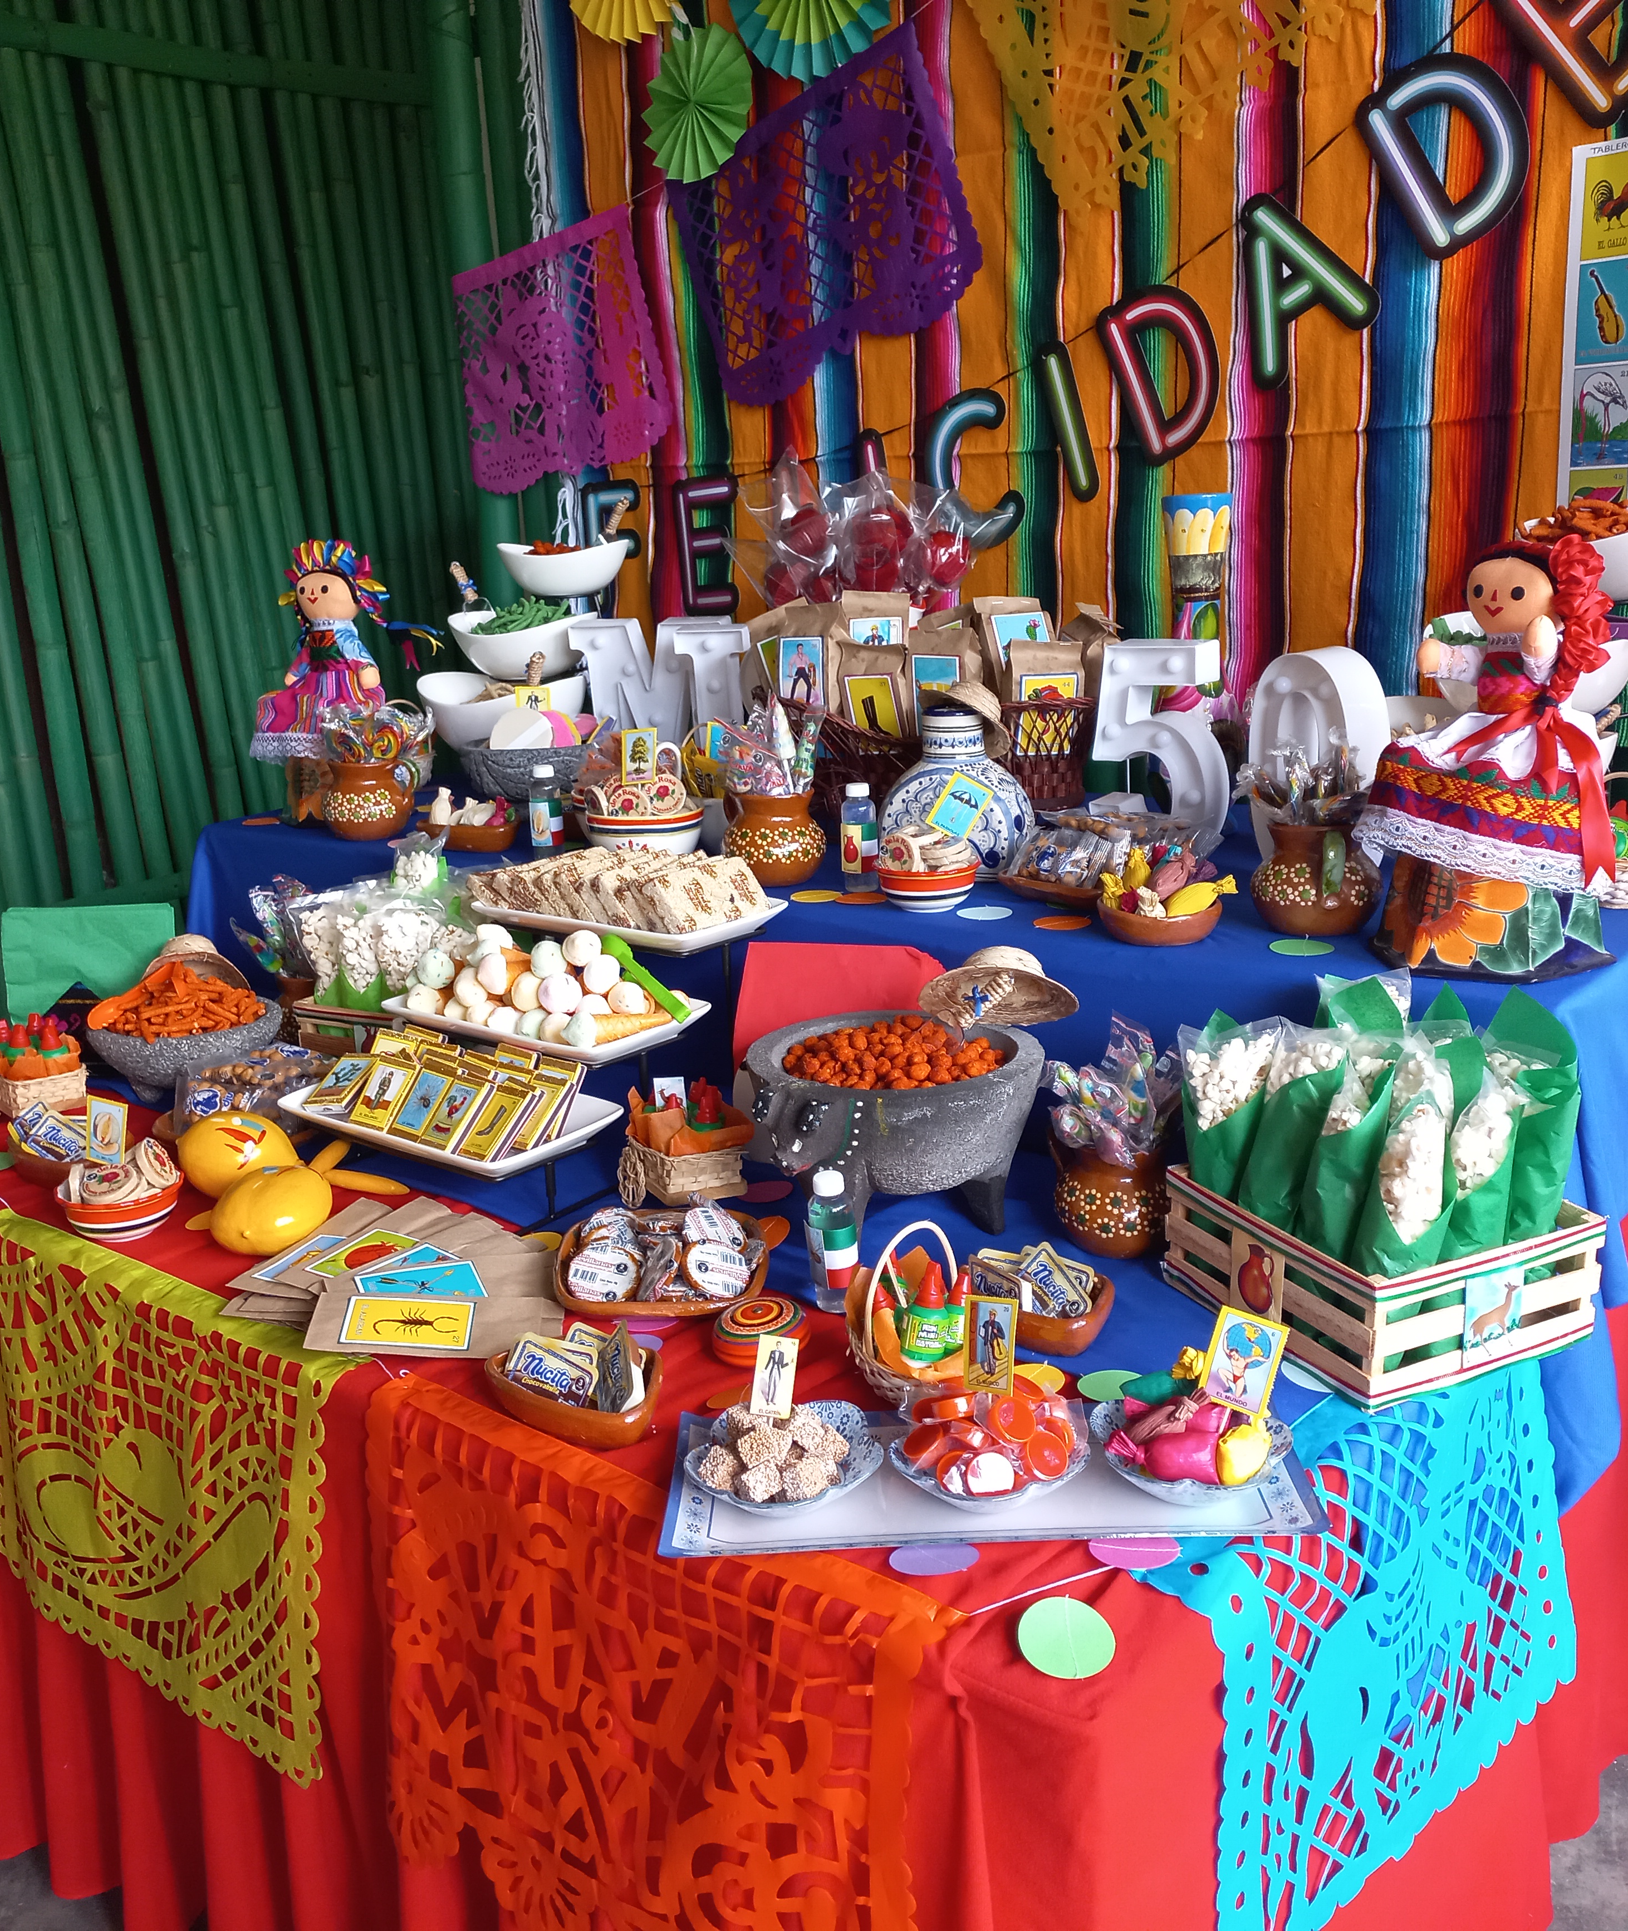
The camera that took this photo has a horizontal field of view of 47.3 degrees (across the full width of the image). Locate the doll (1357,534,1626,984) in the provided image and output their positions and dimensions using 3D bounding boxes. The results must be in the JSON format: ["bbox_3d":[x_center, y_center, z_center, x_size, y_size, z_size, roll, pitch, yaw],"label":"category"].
[{"bbox_3d":[0.576,-0.186,1.586,0.130,0.356,0.205,-17,21,-39],"label":"doll"}]

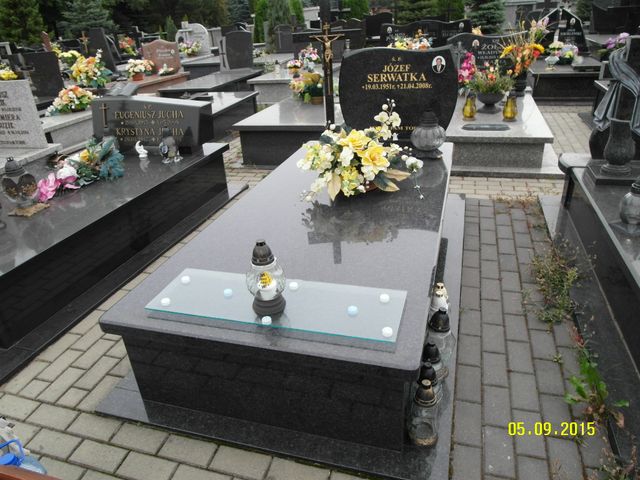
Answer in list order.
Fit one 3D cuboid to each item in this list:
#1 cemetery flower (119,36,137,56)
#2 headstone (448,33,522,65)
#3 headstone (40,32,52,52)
[{"bbox_3d":[-6.302,-6.396,14.648,0.540,0.580,0.480,5,28,17],"label":"cemetery flower"},{"bbox_3d":[1.887,-2.010,5.068,0.860,0.650,0.130,5,28,17],"label":"headstone"},{"bbox_3d":[-6.427,-4.514,10.651,0.220,0.880,0.130,5,28,17],"label":"headstone"}]

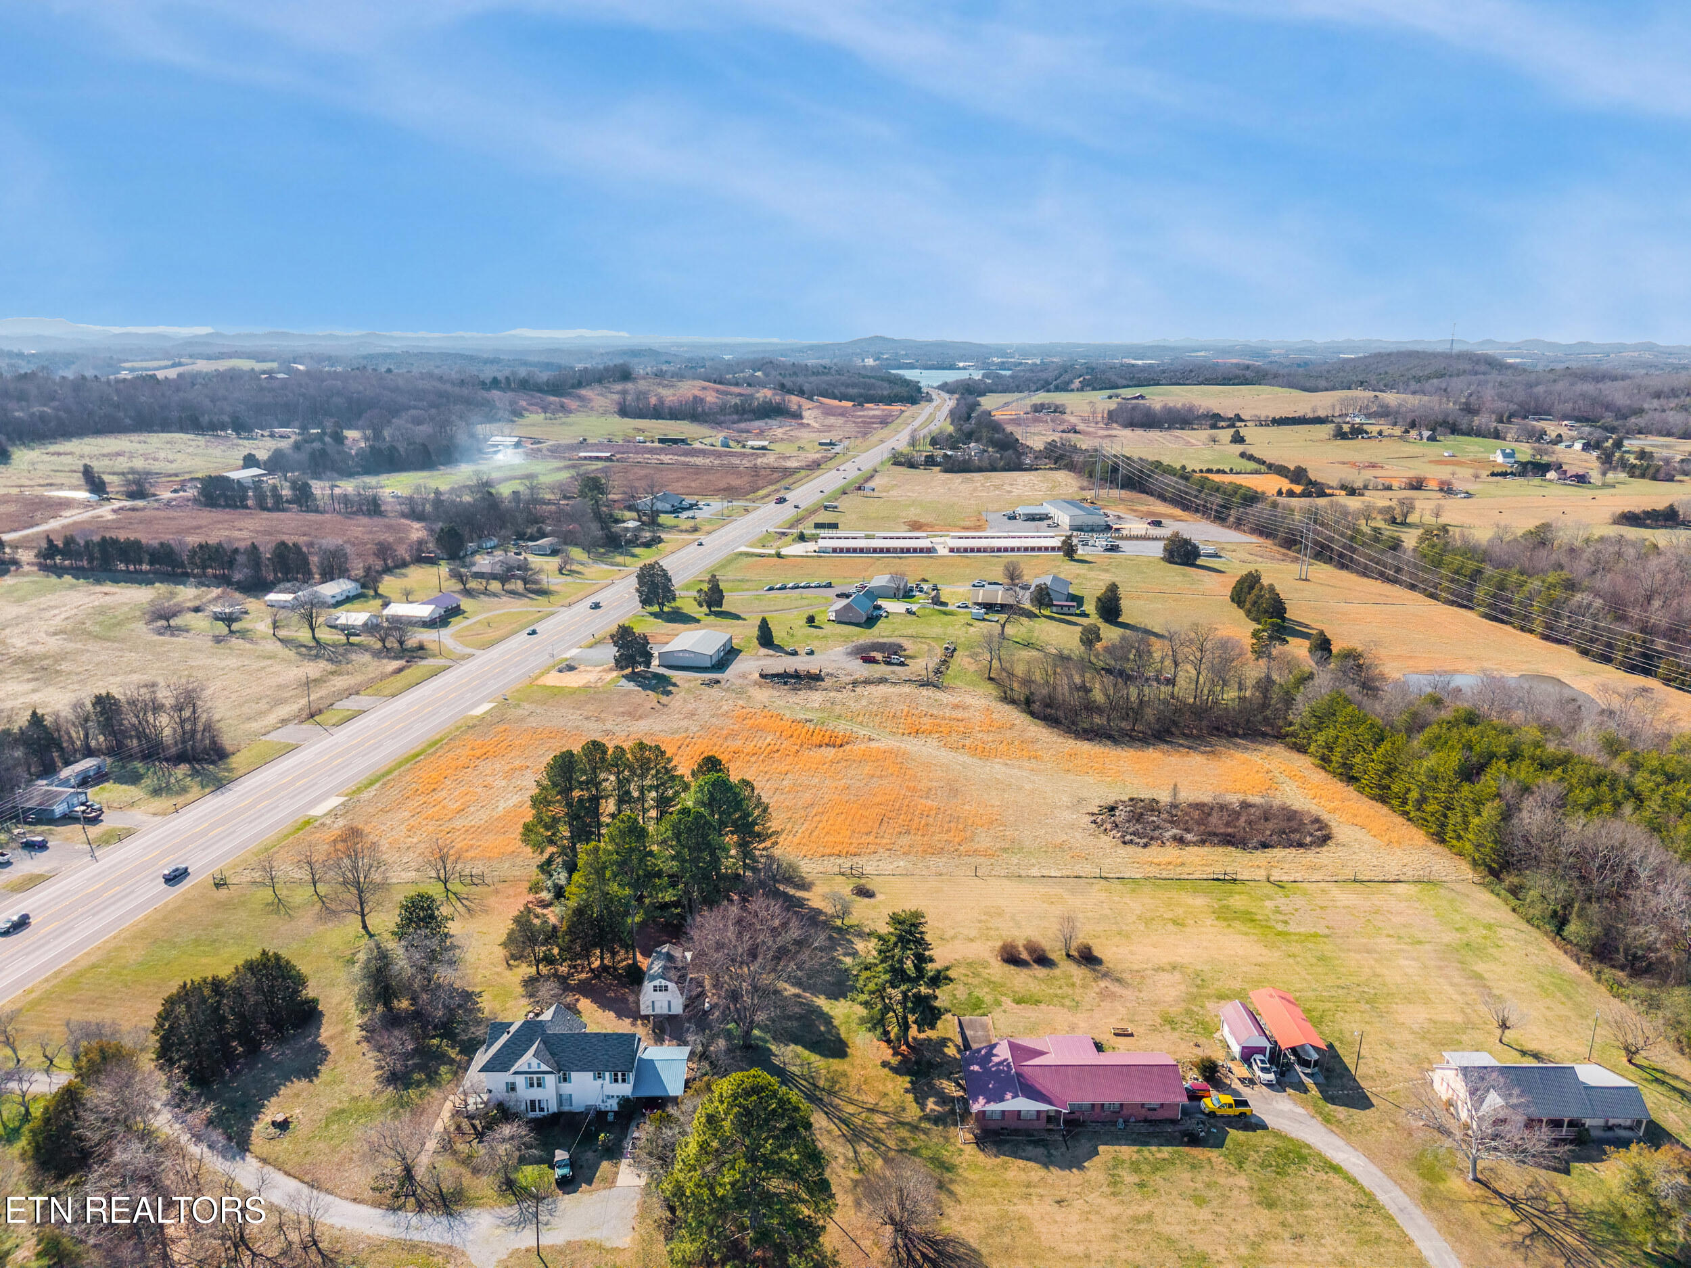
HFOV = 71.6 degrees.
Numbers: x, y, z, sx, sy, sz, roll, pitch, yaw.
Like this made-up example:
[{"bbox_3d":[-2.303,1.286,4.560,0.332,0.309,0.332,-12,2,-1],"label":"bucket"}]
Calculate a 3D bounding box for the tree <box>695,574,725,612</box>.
[{"bbox_3d":[-45.069,-13.511,390.502,9.620,13.100,9.620,0,14,0],"label":"tree"}]

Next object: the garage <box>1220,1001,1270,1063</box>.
[{"bbox_3d":[51.070,50.550,149.630,3.950,3.450,7.900,0,14,1],"label":"garage"}]

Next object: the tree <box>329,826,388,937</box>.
[{"bbox_3d":[-73.064,36.818,176.245,8.190,16.200,8.190,0,14,0],"label":"tree"}]

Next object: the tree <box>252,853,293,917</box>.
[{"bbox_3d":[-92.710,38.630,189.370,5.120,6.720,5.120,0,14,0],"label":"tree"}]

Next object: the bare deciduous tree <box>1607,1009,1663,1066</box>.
[{"bbox_3d":[97.710,49.730,145.010,6.700,7.270,6.360,0,14,0],"label":"bare deciduous tree"}]

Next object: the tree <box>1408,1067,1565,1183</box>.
[{"bbox_3d":[66.944,52.573,123.236,14.000,11.300,14.000,0,14,0],"label":"tree"}]

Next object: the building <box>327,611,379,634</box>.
[{"bbox_3d":[-152.700,-4.158,364.480,11.300,4.800,10.600,2,14,6],"label":"building"}]

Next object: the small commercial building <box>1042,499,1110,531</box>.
[{"bbox_3d":[112.857,-58.245,577.956,17.500,7.900,45.000,-1,14,-6],"label":"small commercial building"}]

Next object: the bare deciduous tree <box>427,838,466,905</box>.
[{"bbox_3d":[-64.959,37.341,190.107,5.600,9.100,5.600,0,14,0],"label":"bare deciduous tree"}]

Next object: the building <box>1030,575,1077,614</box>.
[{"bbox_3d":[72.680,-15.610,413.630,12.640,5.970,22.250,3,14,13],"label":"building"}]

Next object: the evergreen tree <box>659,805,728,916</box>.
[{"bbox_3d":[-22.983,35.055,177.526,10.280,19.000,10.280,0,14,0],"label":"evergreen tree"}]

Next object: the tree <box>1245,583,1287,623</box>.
[{"bbox_3d":[135.510,-10.100,378.190,13.210,12.430,11.890,0,14,0],"label":"tree"}]

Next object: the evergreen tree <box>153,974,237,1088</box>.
[{"bbox_3d":[-79.519,47.751,143.034,9.300,11.800,9.300,0,14,0],"label":"evergreen tree"}]

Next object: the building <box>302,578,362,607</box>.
[{"bbox_3d":[-178.800,-14.919,406.577,12.000,5.200,18.500,2,14,7],"label":"building"}]

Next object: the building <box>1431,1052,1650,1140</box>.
[{"bbox_3d":[80.100,52.272,135.387,20.300,6.000,12.300,0,14,0],"label":"building"}]

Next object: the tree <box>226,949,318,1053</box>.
[{"bbox_3d":[-72.627,46.006,148.723,10.360,11.700,10.360,0,14,0],"label":"tree"}]

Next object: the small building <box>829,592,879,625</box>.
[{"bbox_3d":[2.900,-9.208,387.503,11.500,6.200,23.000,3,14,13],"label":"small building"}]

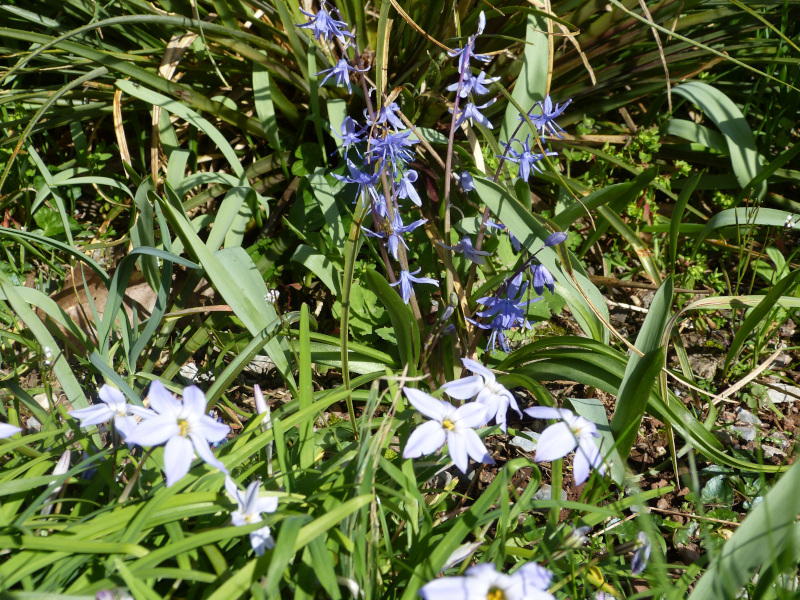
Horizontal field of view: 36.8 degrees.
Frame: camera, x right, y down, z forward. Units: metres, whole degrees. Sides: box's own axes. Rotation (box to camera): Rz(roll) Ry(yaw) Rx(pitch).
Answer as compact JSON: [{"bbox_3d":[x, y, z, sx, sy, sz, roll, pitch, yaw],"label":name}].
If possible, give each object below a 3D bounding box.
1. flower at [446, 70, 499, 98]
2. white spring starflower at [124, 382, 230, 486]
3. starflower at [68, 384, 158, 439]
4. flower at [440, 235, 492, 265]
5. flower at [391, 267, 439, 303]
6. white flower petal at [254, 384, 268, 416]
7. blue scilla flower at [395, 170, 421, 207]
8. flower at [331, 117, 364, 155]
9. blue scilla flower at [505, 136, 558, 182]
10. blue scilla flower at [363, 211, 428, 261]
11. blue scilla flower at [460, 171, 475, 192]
[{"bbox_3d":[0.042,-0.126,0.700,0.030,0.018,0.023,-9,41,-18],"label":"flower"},{"bbox_3d":[-0.087,0.053,0.470,0.041,0.041,0.015,-3,-6,-7],"label":"white spring starflower"},{"bbox_3d":[-0.122,0.048,0.510,0.038,0.022,0.026,-8,71,-15],"label":"starflower"},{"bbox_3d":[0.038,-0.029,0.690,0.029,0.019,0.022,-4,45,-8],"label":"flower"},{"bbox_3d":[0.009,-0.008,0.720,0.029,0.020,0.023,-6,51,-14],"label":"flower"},{"bbox_3d":[-0.059,0.043,0.510,0.007,0.017,0.007,-18,24,8],"label":"white flower petal"},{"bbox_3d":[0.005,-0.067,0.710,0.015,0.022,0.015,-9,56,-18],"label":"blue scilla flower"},{"bbox_3d":[-0.029,-0.091,0.665,0.019,0.021,0.018,4,38,8],"label":"flower"},{"bbox_3d":[0.072,-0.078,0.660,0.029,0.027,0.020,-3,30,-5],"label":"blue scilla flower"},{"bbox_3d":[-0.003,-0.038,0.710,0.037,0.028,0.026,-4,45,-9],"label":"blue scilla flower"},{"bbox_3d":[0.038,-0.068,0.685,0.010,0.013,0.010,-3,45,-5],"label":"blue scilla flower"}]

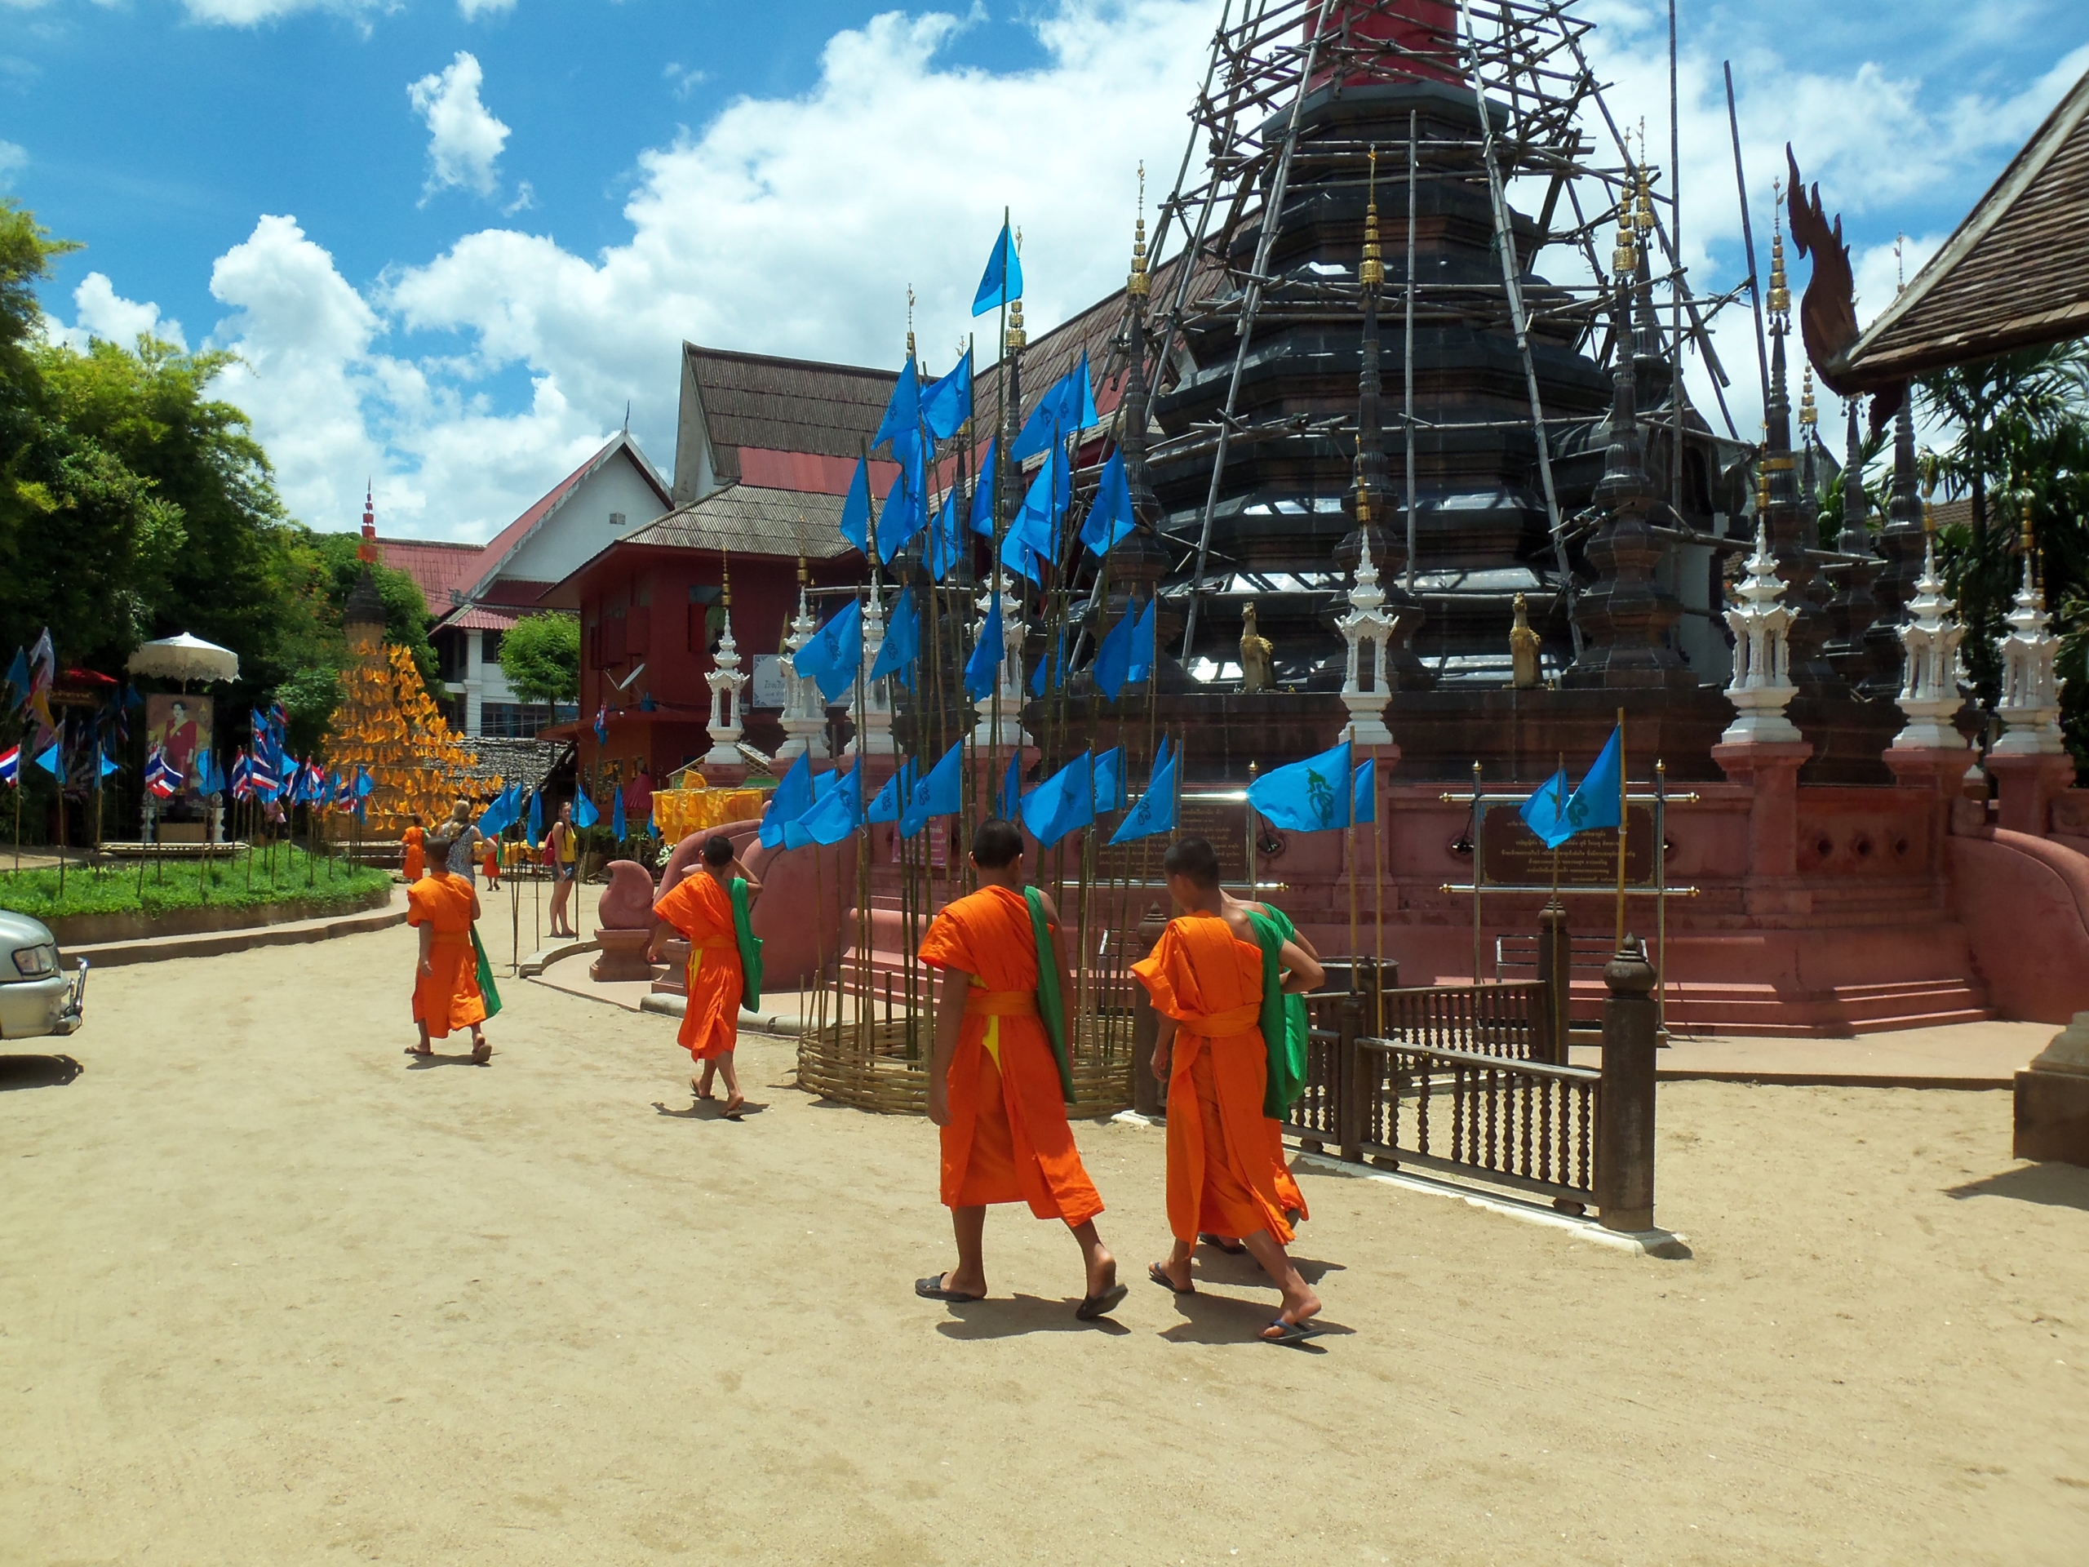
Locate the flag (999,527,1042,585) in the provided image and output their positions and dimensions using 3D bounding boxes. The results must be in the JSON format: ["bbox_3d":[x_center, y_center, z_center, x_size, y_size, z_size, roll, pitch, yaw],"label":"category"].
[{"bbox_3d":[-0.140,-1.506,11.100,0.280,0.480,0.180,0,-1,0],"label":"flag"}]

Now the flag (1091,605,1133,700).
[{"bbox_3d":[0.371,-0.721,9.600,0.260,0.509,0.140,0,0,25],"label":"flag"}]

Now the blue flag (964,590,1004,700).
[{"bbox_3d":[-0.378,-0.856,10.800,0.240,0.660,0.180,0,-1,0],"label":"blue flag"}]

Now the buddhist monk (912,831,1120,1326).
[{"bbox_3d":[-0.075,0.882,5.546,0.497,1.560,0.517,1,-2,-38],"label":"buddhist monk"}]

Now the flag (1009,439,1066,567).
[{"bbox_3d":[-0.037,-1.605,10.035,0.358,0.697,0.159,0,-1,20],"label":"flag"}]

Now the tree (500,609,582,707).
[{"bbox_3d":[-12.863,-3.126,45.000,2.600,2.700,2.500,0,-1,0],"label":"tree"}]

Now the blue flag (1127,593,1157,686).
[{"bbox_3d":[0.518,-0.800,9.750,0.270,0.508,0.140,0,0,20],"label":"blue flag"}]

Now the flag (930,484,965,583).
[{"bbox_3d":[-0.562,-1.451,10.134,0.109,0.556,0.248,1,-2,-45],"label":"flag"}]

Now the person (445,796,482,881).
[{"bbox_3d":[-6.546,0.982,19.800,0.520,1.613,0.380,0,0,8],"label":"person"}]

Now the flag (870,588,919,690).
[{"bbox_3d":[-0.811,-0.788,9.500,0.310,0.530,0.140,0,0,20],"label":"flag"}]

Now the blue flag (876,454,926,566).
[{"bbox_3d":[-0.884,-1.708,10.900,0.300,0.680,0.200,0,-1,0],"label":"blue flag"}]

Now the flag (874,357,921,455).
[{"bbox_3d":[-0.906,-2.332,10.800,0.290,0.590,0.180,0,-1,0],"label":"flag"}]

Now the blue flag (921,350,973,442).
[{"bbox_3d":[-0.558,-2.226,10.050,0.310,0.514,0.160,0,0,15],"label":"blue flag"}]

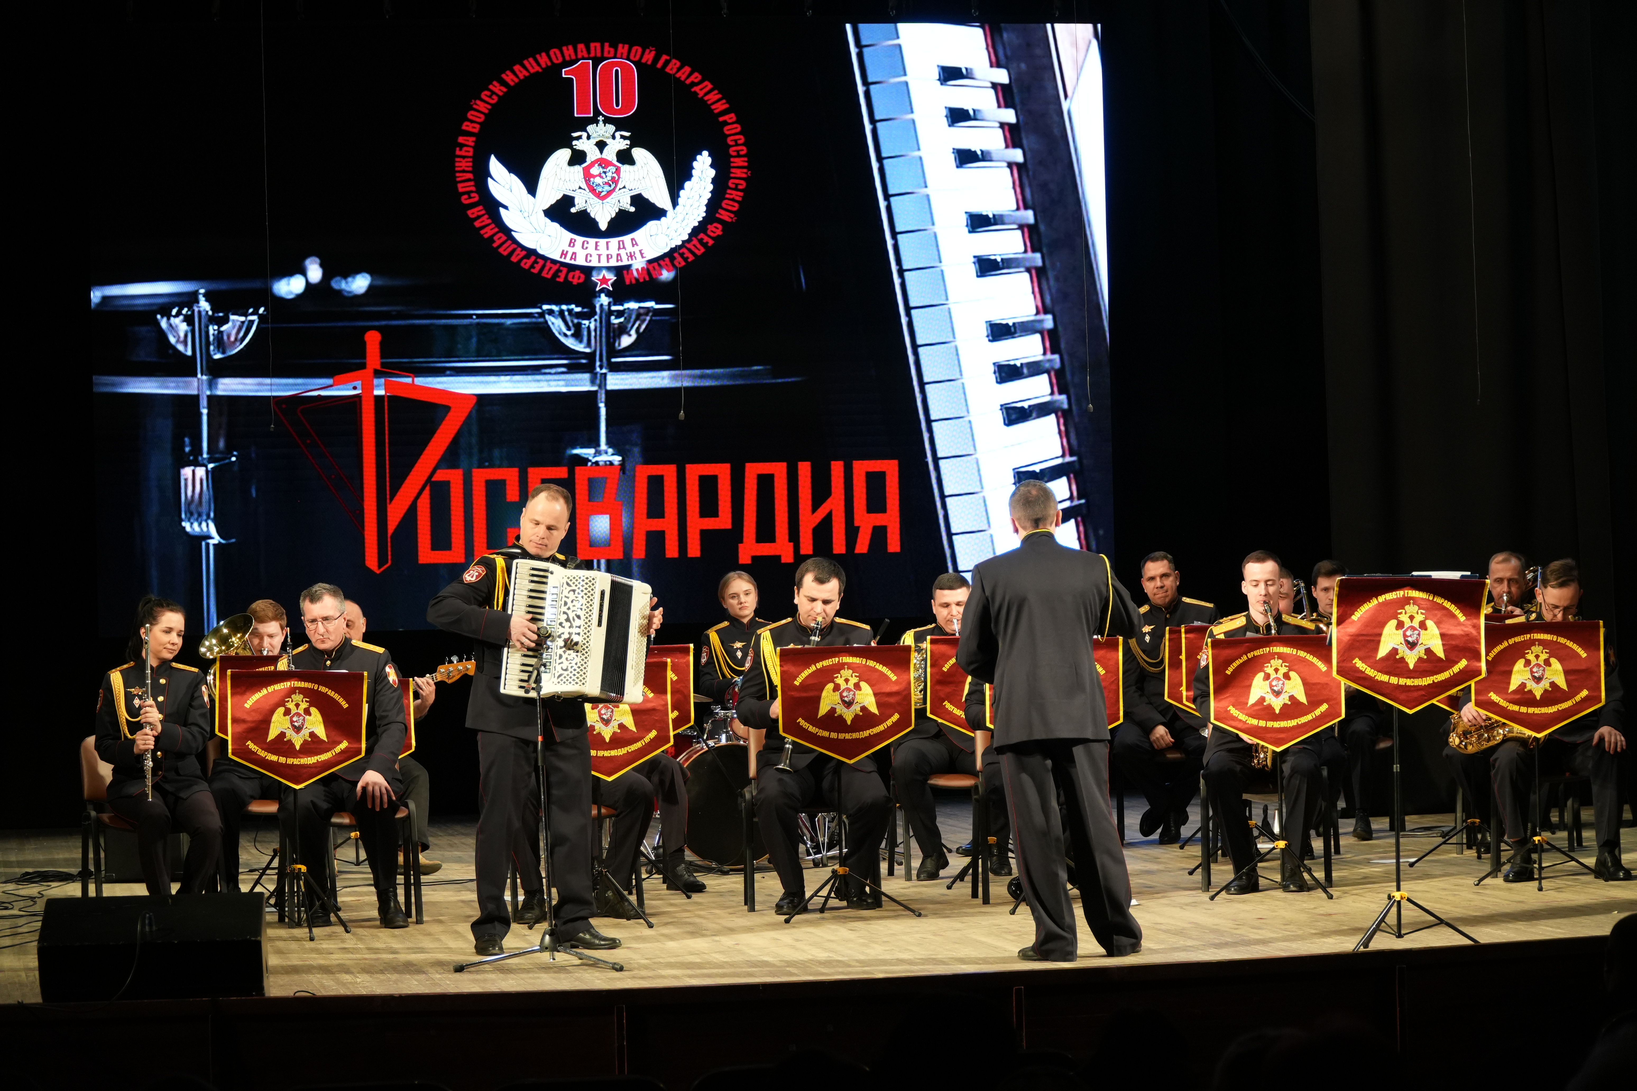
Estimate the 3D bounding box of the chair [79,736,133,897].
[{"bbox_3d":[-2.618,1.143,17.200,0.530,0.810,0.570,-1,-1,-16],"label":"chair"}]

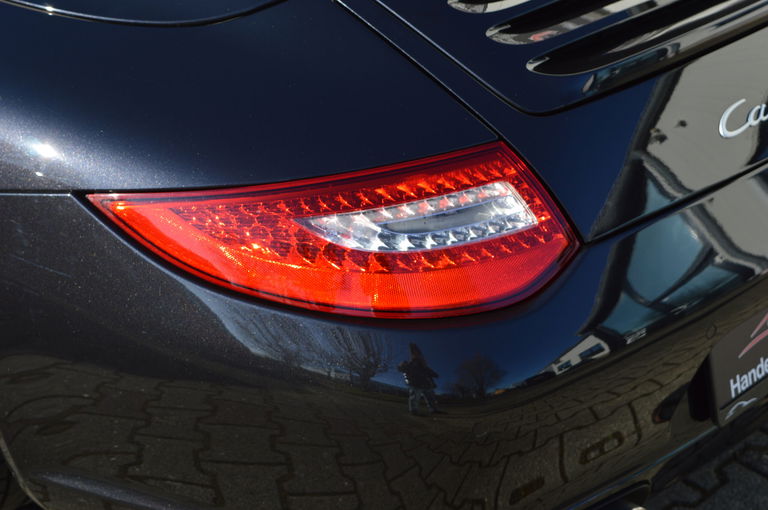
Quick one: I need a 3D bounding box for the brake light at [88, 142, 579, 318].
[{"bbox_3d":[-0.057,-0.039,1.607,0.529,0.167,0.191,-6,31,-6],"label":"brake light"}]

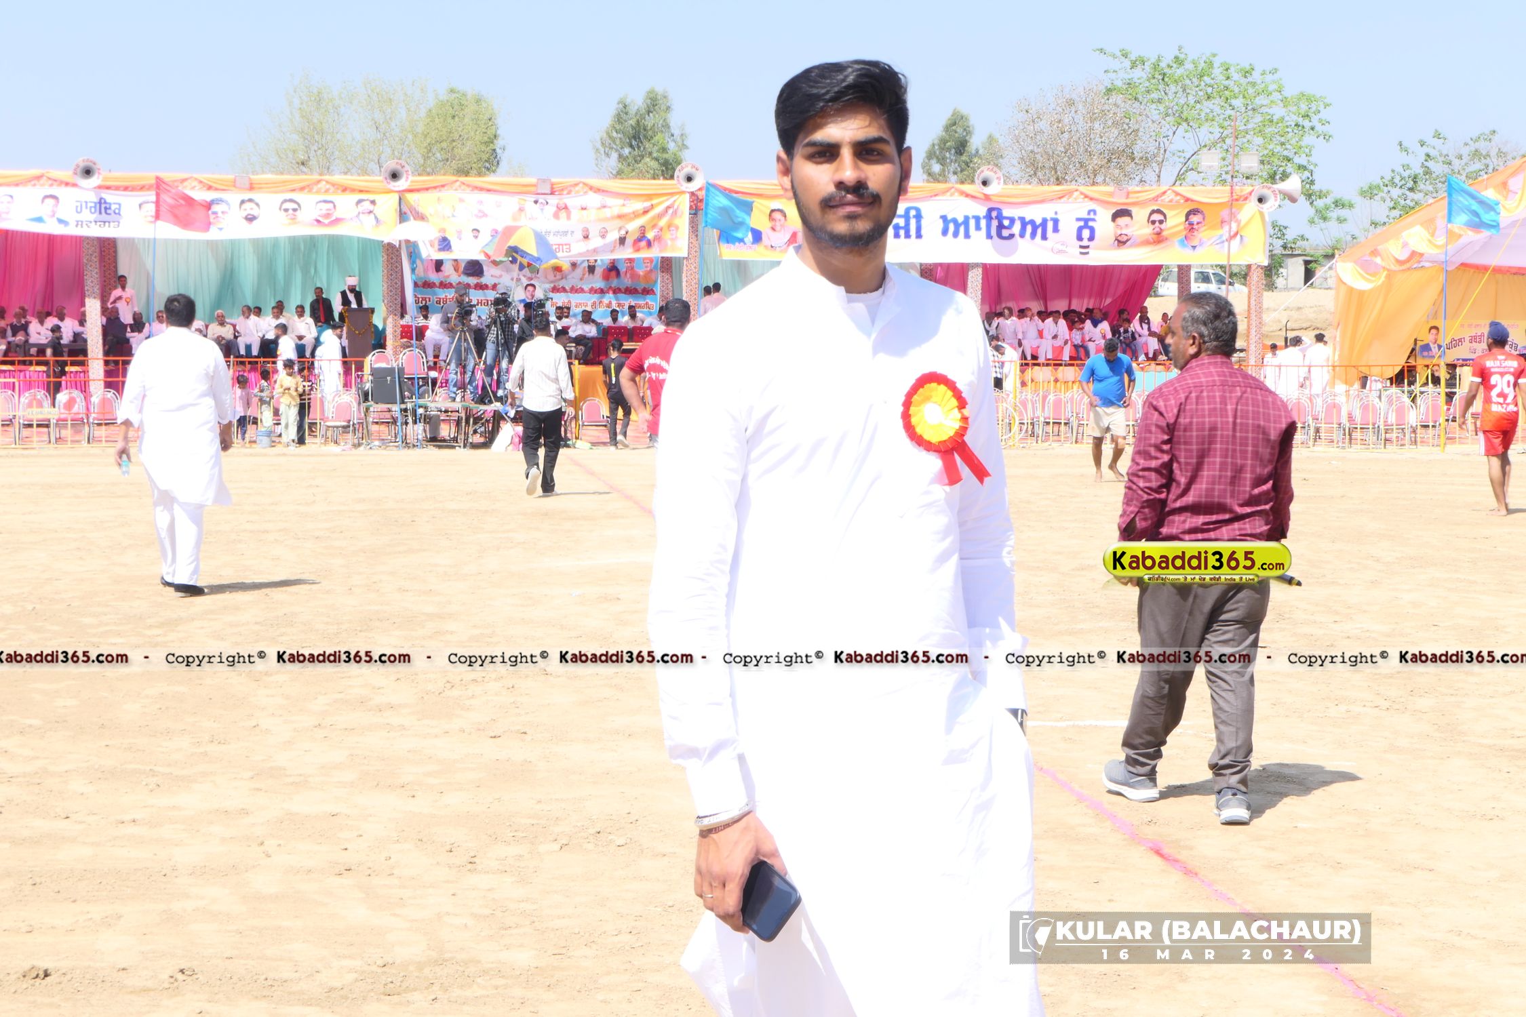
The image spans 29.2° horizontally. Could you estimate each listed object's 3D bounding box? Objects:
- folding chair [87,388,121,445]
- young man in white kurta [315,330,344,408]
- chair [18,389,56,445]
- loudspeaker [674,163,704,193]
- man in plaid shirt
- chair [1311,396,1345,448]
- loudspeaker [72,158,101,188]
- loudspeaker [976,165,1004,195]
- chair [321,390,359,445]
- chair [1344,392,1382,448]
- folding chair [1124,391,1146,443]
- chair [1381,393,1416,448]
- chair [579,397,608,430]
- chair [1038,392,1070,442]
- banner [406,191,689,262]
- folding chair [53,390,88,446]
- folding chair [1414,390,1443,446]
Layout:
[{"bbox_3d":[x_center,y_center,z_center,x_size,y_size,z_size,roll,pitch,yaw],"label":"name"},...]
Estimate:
[{"bbox_3d":[-10.499,-1.459,46.700,0.490,0.880,0.520,0,3,-7],"label":"folding chair"},{"bbox_3d":[-6.707,-1.954,45.200,0.400,1.760,0.500,-1,3,-22],"label":"young man in white kurta"},{"bbox_3d":[-11.081,-1.391,44.600,0.500,0.850,0.500,0,3,-10],"label":"chair"},{"bbox_3d":[-1.361,-6.160,54.300,0.550,0.550,0.500,0,3,0],"label":"loudspeaker"},{"bbox_3d":[1.404,0.146,9.400,0.570,1.690,0.500,-2,4,-22],"label":"man in plaid shirt"},{"bbox_3d":[8.945,-1.344,46.100,0.460,0.860,0.520,1,3,17],"label":"chair"},{"bbox_3d":[-10.817,-5.363,46.800,0.480,0.490,0.480,0,3,-12],"label":"loudspeaker"},{"bbox_3d":[3.784,-5.498,48.900,0.460,0.460,0.440,0,-2,-6],"label":"loudspeaker"},{"bbox_3d":[-6.454,-1.364,44.600,0.500,0.850,0.500,1,3,18],"label":"chair"},{"bbox_3d":[9.498,-1.332,46.000,0.460,0.860,0.520,1,3,18],"label":"chair"},{"bbox_3d":[6.152,-1.509,49.000,0.470,0.860,0.520,1,3,9],"label":"folding chair"},{"bbox_3d":[10.023,-1.326,46.000,0.460,0.860,0.520,1,3,19],"label":"chair"},{"bbox_3d":[-2.740,-1.414,47.500,0.460,0.860,0.520,0,3,-8],"label":"chair"},{"bbox_3d":[4.894,-1.496,48.800,0.470,0.860,0.520,1,3,7],"label":"chair"},{"bbox_3d":[-3.507,-4.581,47.400,4.600,1.100,0.080,0,3,-8],"label":"banner"},{"bbox_3d":[-10.554,-1.391,44.600,0.500,0.850,0.500,0,3,-10],"label":"folding chair"},{"bbox_3d":[10.569,-1.365,46.300,0.460,0.860,0.520,1,3,19],"label":"folding chair"}]

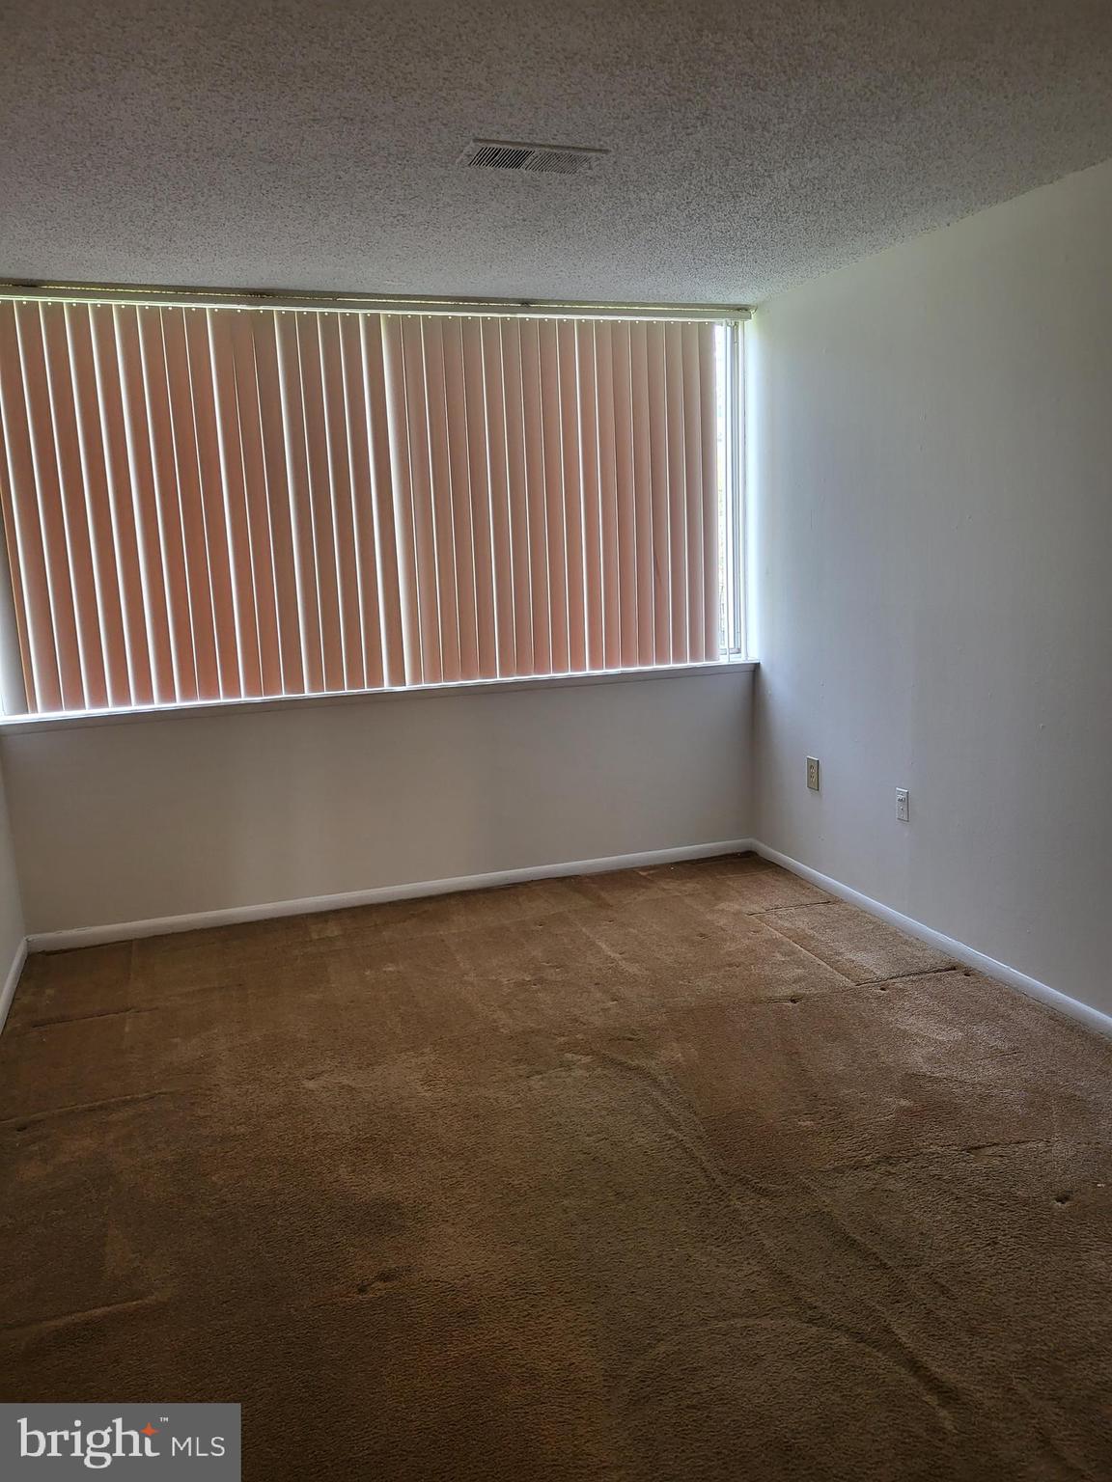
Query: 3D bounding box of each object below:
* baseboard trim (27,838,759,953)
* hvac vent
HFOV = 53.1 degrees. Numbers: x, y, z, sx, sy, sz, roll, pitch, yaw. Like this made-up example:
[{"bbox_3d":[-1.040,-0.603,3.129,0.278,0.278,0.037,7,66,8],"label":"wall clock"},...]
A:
[{"bbox_3d":[-0.543,0.631,4.712,3.100,0.067,0.016,-6,11,-18],"label":"baseboard trim"},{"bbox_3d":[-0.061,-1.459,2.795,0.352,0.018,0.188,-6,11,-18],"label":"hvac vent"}]

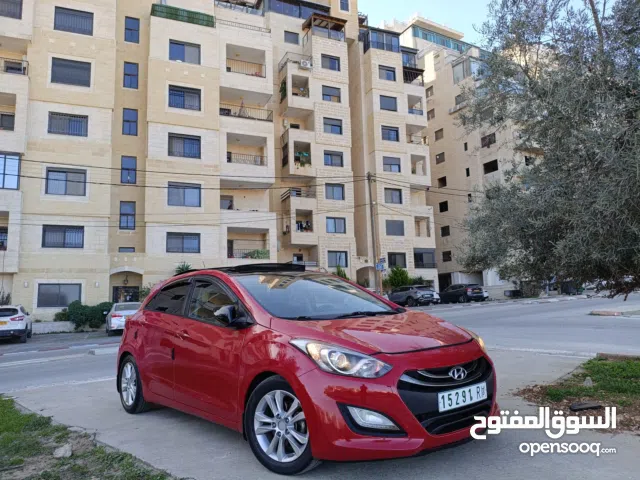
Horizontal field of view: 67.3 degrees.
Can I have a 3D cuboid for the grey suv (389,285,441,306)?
[{"bbox_3d":[7.630,4.720,40.400,1.830,1.600,4.400,2,-9,-21],"label":"grey suv"}]

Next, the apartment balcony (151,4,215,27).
[{"bbox_3d":[-9.177,-14.521,32.137,4.146,0.854,1.423,2,-9,-21],"label":"apartment balcony"}]

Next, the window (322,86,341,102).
[{"bbox_3d":[1.108,-13.755,45.561,1.875,1.484,0.152,2,-9,-21],"label":"window"}]

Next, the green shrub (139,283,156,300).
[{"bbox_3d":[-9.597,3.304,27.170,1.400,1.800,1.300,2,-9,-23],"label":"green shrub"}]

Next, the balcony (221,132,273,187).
[{"bbox_3d":[-5.089,-5.273,32.601,3.629,3.190,1.650,2,-9,-23],"label":"balcony"}]

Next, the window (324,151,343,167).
[{"bbox_3d":[1.277,-7.537,44.630,1.856,1.466,0.150,1,-9,-21],"label":"window"}]

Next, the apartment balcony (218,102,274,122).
[{"bbox_3d":[-5.182,-8.300,32.886,3.600,1.000,1.900,1,-9,-20],"label":"apartment balcony"}]

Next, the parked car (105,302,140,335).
[{"bbox_3d":[-9.030,3.690,22.600,1.780,1.460,4.600,2,-8,-26],"label":"parked car"}]

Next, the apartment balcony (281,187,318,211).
[{"bbox_3d":[-1.915,-3.362,44.215,2.490,1.910,2.896,2,-9,-21],"label":"apartment balcony"}]

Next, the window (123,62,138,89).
[{"bbox_3d":[-12.113,-10.541,30.884,0.882,1.753,0.129,2,-9,-23],"label":"window"}]

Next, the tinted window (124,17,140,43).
[{"bbox_3d":[-12.211,-13.635,31.312,0.882,1.723,0.129,2,-9,-23],"label":"tinted window"}]

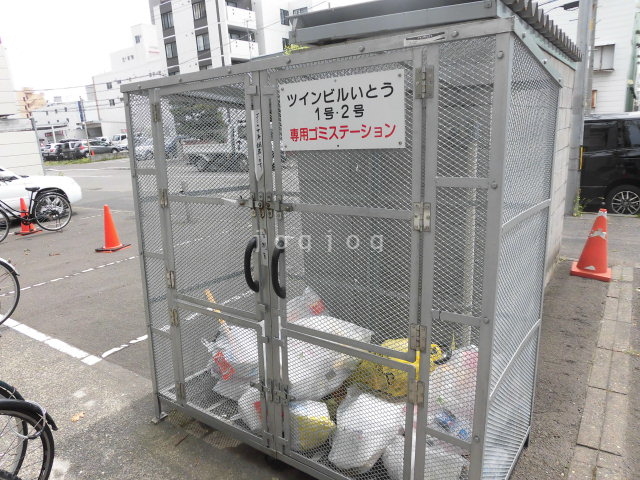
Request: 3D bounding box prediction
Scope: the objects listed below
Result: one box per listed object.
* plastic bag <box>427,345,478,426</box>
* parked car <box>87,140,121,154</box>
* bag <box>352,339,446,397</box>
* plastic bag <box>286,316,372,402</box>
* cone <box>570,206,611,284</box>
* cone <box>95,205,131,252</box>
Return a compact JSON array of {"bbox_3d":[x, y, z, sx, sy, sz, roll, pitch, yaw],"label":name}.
[{"bbox_3d":[0.659,0.756,2.179,0.360,0.360,0.340,8,15,36],"label":"plastic bag"},{"bbox_3d":[-21.373,-8.990,43.500,1.700,1.480,4.250,9,16,39],"label":"parked car"},{"bbox_3d":[0.407,0.733,2.426,0.420,0.290,0.320,8,15,36],"label":"bag"},{"bbox_3d":[-0.012,0.693,2.630,0.520,0.320,0.400,8,15,36],"label":"plastic bag"},{"bbox_3d":[2.985,0.025,4.782,0.390,0.700,0.390,12,18,38],"label":"cone"},{"bbox_3d":[-3.268,-0.202,6.934,0.380,0.700,0.380,2,13,13],"label":"cone"}]

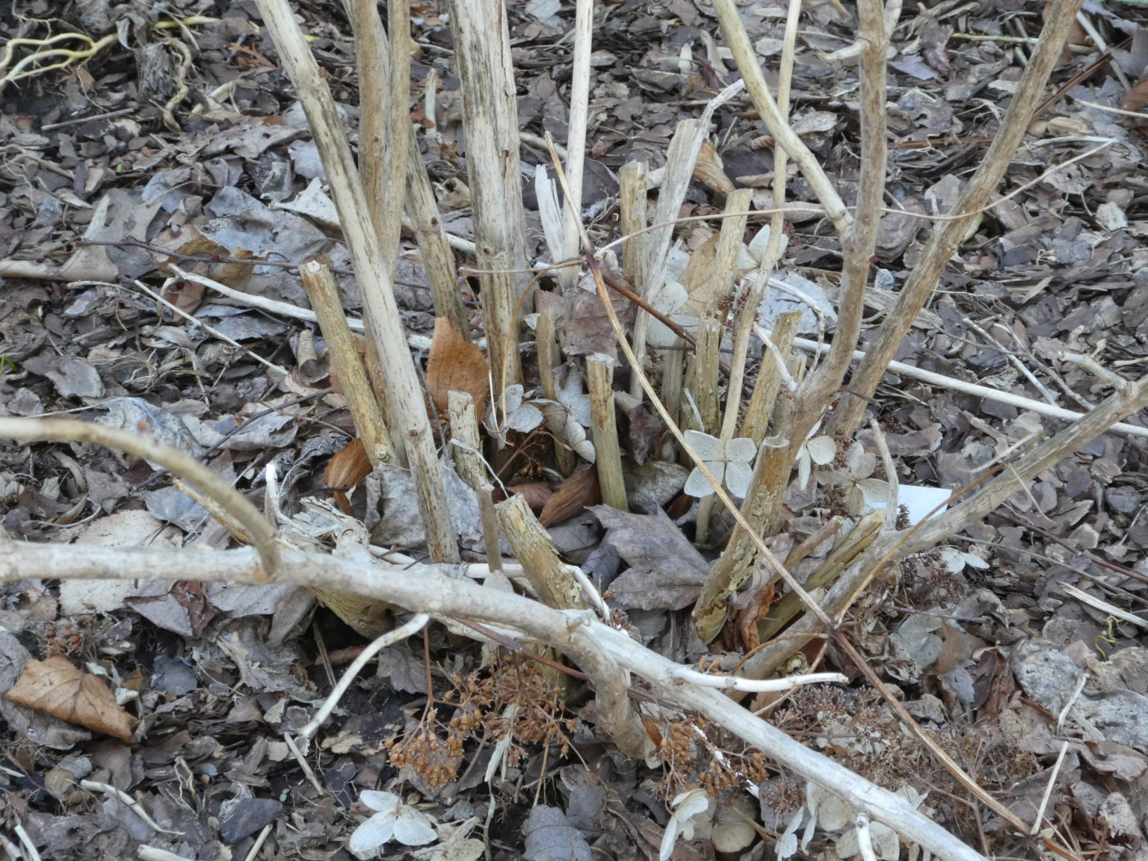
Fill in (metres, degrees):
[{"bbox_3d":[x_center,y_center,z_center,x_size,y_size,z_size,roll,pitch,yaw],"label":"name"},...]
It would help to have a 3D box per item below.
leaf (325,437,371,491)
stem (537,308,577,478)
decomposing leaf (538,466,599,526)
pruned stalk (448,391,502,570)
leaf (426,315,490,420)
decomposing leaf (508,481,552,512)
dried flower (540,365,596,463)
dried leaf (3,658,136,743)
[{"bbox_3d":[-0.084,0.013,1.765,0.014,0.016,0.017,19,35,30],"label":"leaf"},{"bbox_3d":[-0.006,-0.014,1.760,0.007,0.066,0.007,-6,18,4],"label":"stem"},{"bbox_3d":[-0.002,0.024,1.757,0.013,0.014,0.031,23,37,34],"label":"decomposing leaf"},{"bbox_3d":[-0.035,0.018,1.705,0.011,0.065,0.010,-9,18,5],"label":"pruned stalk"},{"bbox_3d":[-0.044,-0.023,1.790,0.024,0.035,0.014,0,30,0],"label":"leaf"},{"bbox_3d":[-0.016,0.024,1.757,0.018,0.008,0.013,0,30,0],"label":"decomposing leaf"},{"bbox_3d":[-0.002,-0.006,1.750,0.021,0.032,0.016,0,30,0],"label":"dried flower"},{"bbox_3d":[-0.174,0.093,1.640,0.048,0.015,0.033,15,33,24],"label":"dried leaf"}]

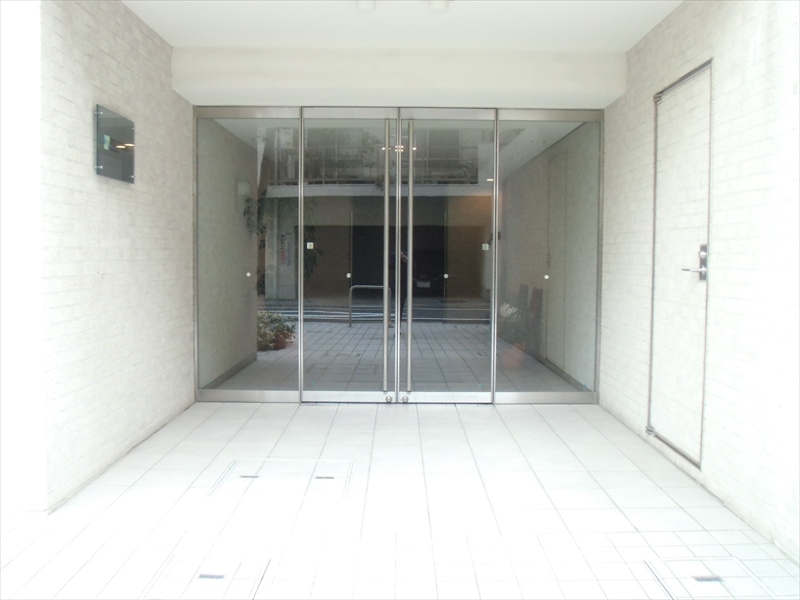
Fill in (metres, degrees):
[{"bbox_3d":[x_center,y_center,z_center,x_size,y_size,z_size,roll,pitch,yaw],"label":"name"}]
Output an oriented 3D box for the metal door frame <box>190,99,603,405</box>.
[{"bbox_3d":[-0.015,-0.325,5.894,3.140,2.280,0.120,0,4,0],"label":"metal door frame"}]

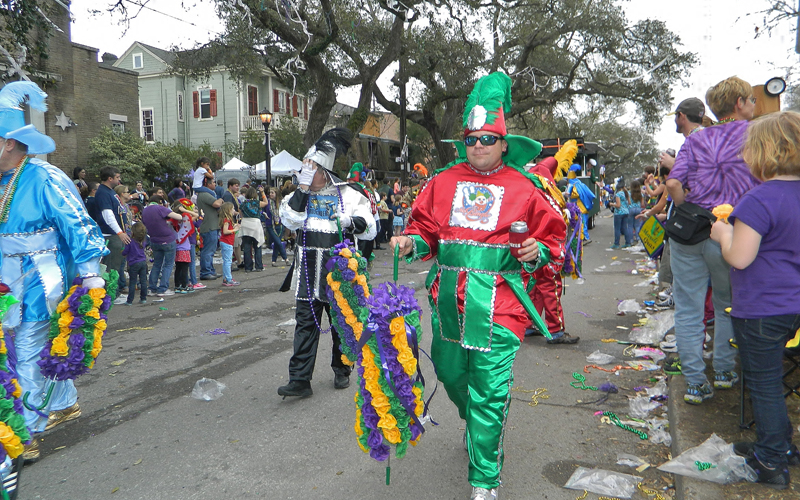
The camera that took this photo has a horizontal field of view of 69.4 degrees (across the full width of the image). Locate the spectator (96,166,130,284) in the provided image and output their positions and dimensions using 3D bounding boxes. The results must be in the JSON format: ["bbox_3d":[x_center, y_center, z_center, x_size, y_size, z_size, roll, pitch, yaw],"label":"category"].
[{"bbox_3d":[-3.921,-0.211,7.864,0.360,1.820,0.520,-2,6,-17],"label":"spectator"}]

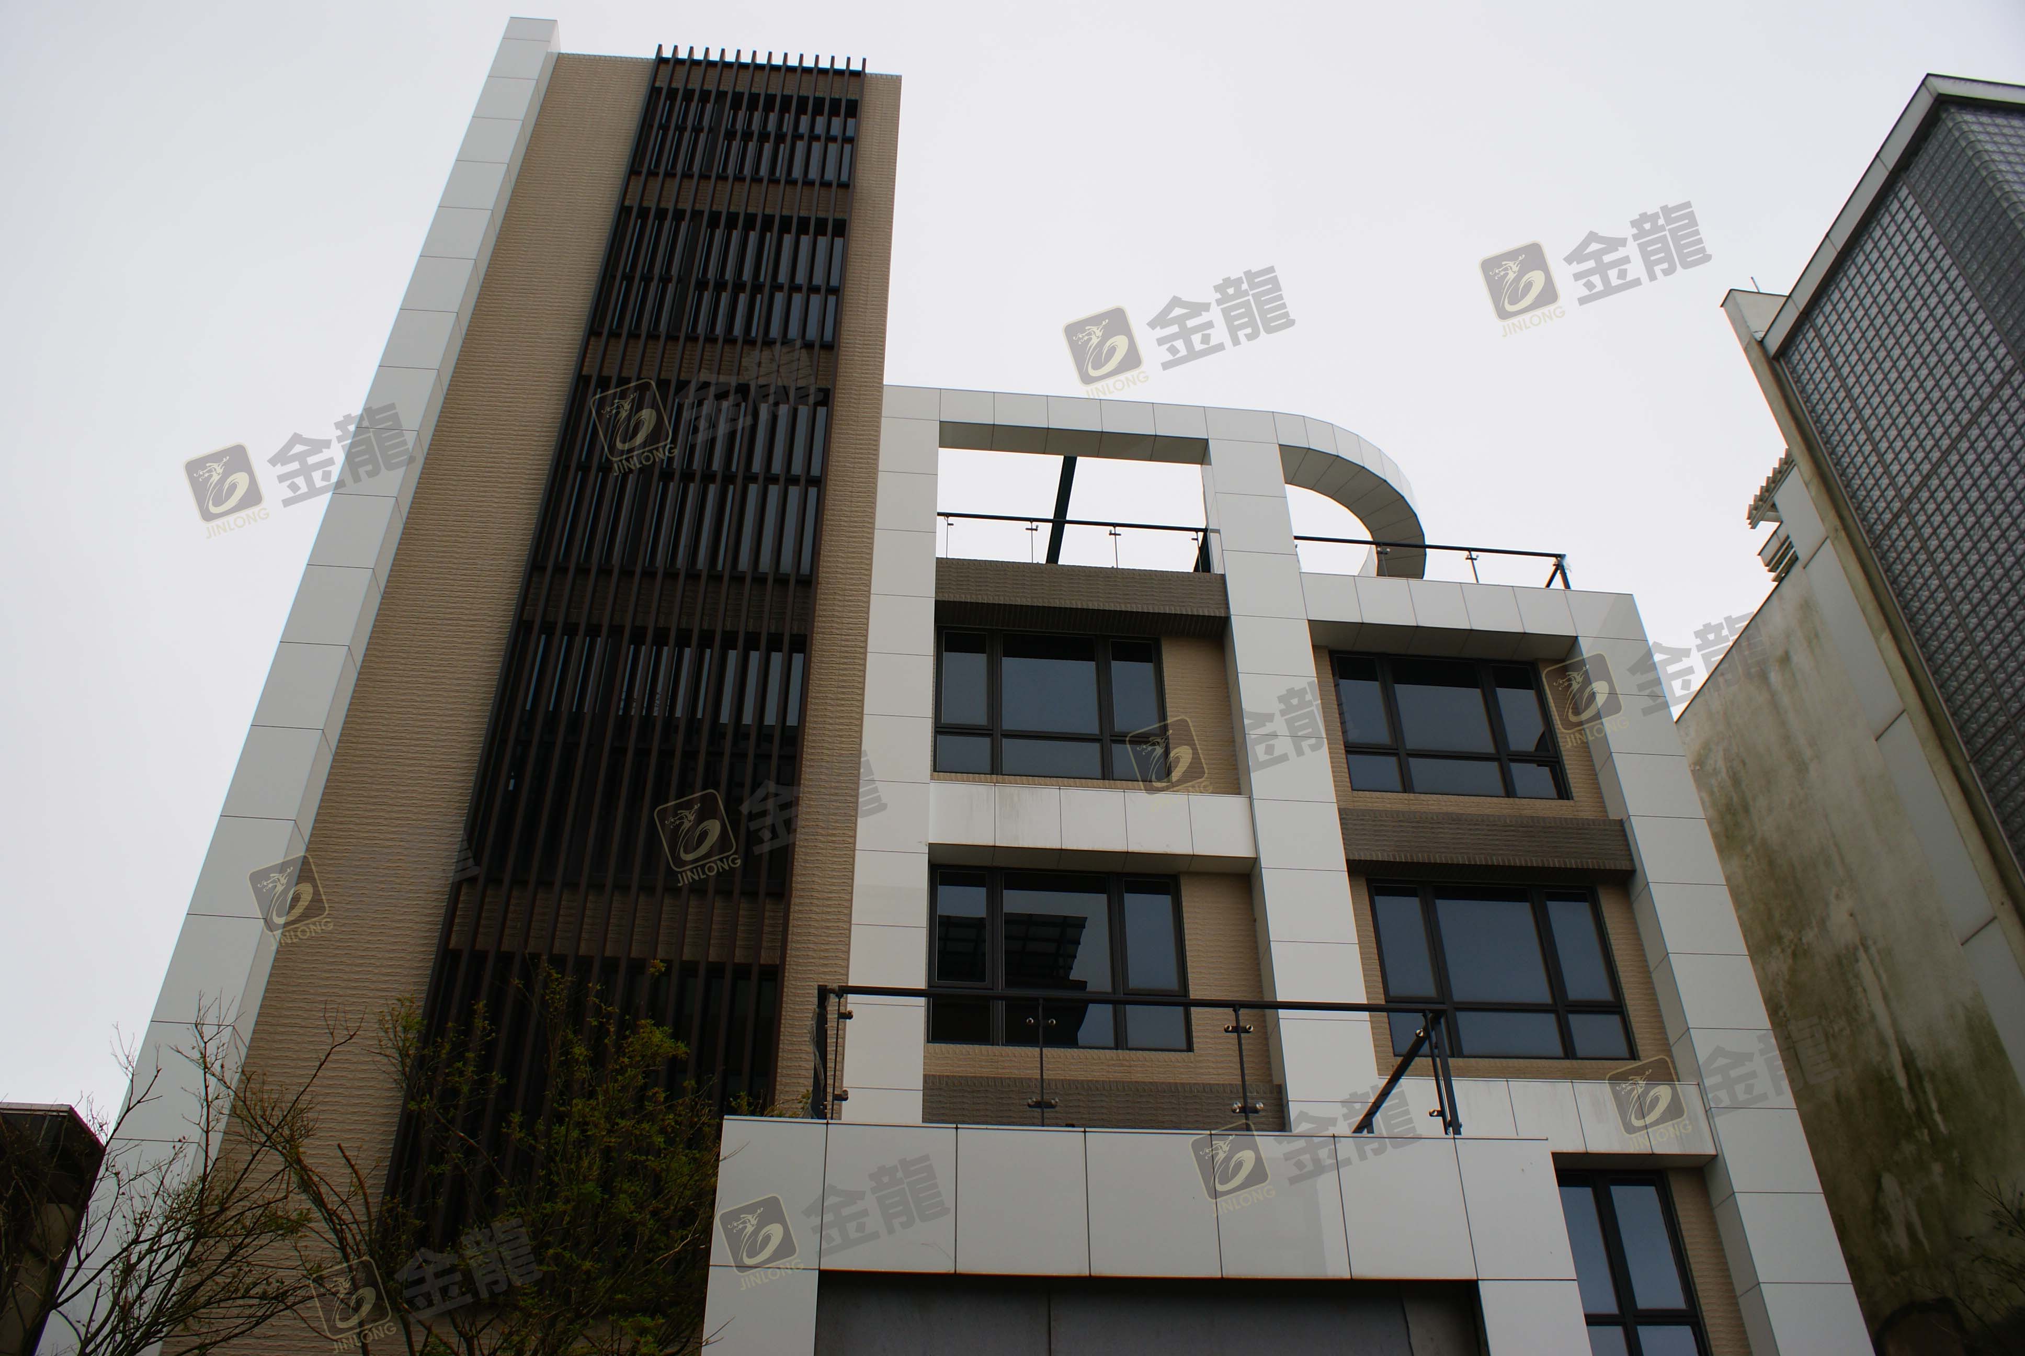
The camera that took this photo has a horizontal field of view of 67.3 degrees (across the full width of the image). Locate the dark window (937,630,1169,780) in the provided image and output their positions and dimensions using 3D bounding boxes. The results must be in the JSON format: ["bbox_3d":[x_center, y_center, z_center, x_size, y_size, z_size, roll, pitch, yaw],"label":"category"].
[{"bbox_3d":[0.478,0.330,18.807,2.846,2.158,0.120,3,-36,-5],"label":"dark window"}]

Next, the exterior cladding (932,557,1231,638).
[{"bbox_3d":[0.871,-1.016,19.376,3.734,0.699,0.464,3,-37,-5],"label":"exterior cladding"}]

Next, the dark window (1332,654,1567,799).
[{"bbox_3d":[5.492,0.586,19.226,2.783,2.122,0.120,3,-36,-5],"label":"dark window"}]

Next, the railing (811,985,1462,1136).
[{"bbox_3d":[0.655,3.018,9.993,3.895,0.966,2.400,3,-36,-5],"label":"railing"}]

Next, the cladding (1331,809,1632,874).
[{"bbox_3d":[5.493,1.961,17.841,3.619,0.699,0.308,3,-37,-5],"label":"cladding"}]

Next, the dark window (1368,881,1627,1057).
[{"bbox_3d":[5.464,3.248,17.107,2.843,2.156,0.130,3,-37,-5],"label":"dark window"}]

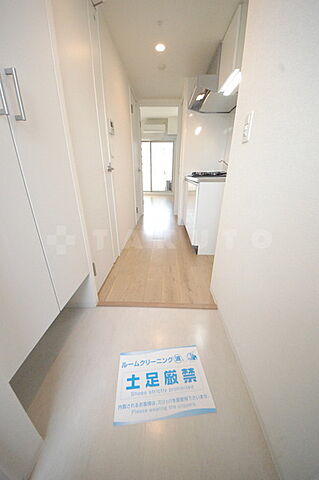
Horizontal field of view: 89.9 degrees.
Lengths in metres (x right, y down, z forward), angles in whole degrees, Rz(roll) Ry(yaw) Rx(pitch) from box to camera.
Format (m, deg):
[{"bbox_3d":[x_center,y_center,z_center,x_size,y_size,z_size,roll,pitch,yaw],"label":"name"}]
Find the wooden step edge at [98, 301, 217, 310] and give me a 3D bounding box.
[{"bbox_3d":[-0.022,0.509,1.243,0.930,0.022,0.040,1,23,2],"label":"wooden step edge"}]

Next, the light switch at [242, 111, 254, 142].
[{"bbox_3d":[0.443,-0.562,0.807,0.012,0.120,0.070,1,23,2],"label":"light switch"}]

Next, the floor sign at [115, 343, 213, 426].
[{"bbox_3d":[0.016,0.700,0.806,0.440,0.005,0.288,-2,23,-5],"label":"floor sign"}]

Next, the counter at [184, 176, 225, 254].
[{"bbox_3d":[0.701,-0.436,2.321,0.595,0.855,1.200,1,22,1],"label":"counter"}]

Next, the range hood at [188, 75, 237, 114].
[{"bbox_3d":[0.706,-1.793,2.001,0.585,0.164,0.614,1,23,2],"label":"range hood"}]

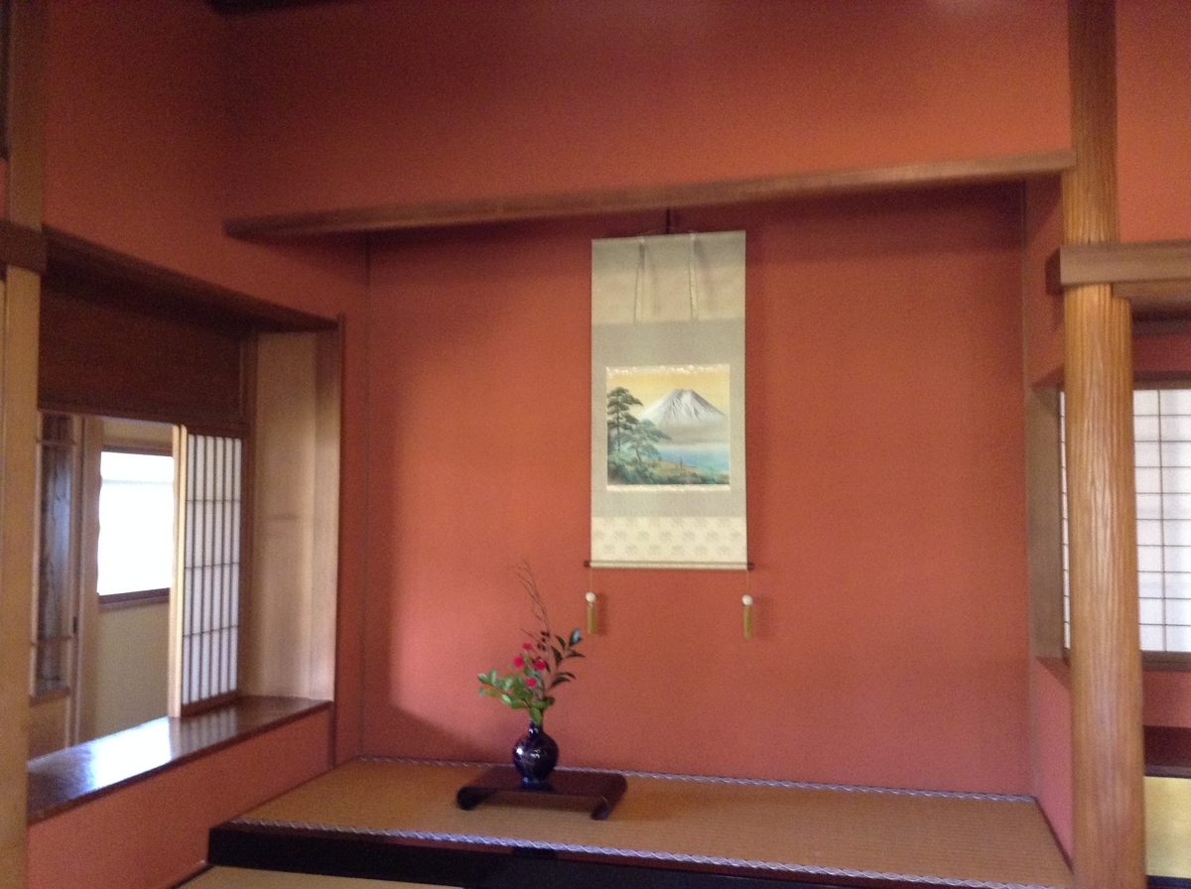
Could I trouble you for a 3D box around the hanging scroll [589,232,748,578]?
[{"bbox_3d":[0.286,-0.166,4.452,0.635,1.318,0.030,0,-3,14],"label":"hanging scroll"}]

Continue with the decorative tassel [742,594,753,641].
[{"bbox_3d":[0.582,0.659,4.331,0.036,0.172,0.036,0,-3,14],"label":"decorative tassel"}]

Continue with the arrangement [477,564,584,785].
[{"bbox_3d":[-0.234,0.814,4.071,0.378,0.772,0.300,0,-3,14],"label":"arrangement"}]

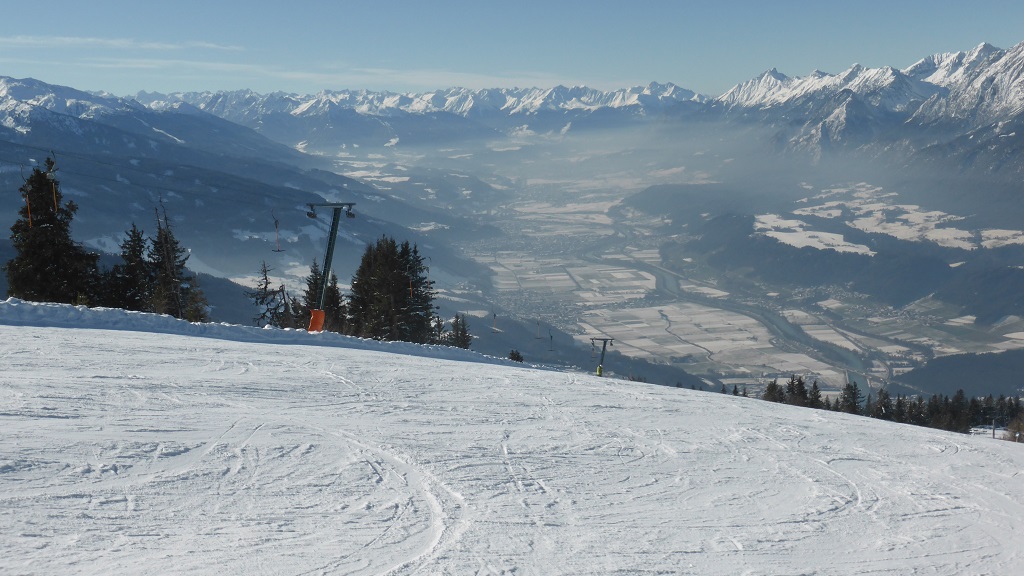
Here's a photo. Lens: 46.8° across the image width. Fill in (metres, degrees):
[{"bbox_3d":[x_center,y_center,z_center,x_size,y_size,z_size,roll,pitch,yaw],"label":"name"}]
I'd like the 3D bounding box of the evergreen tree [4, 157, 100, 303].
[{"bbox_3d":[-20.970,-2.440,54.000,4.380,7.200,4.380,0,9,0],"label":"evergreen tree"}]

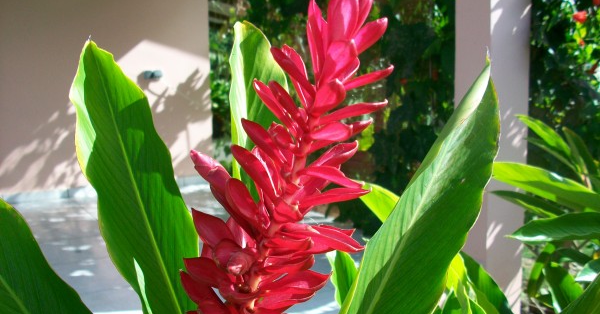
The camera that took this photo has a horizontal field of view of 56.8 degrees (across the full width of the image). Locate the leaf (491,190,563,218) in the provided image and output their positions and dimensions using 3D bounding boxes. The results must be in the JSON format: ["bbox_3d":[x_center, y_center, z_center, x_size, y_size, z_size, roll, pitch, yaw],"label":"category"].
[{"bbox_3d":[0.631,0.137,1.500,0.240,0.045,0.080,21,8,-7],"label":"leaf"}]

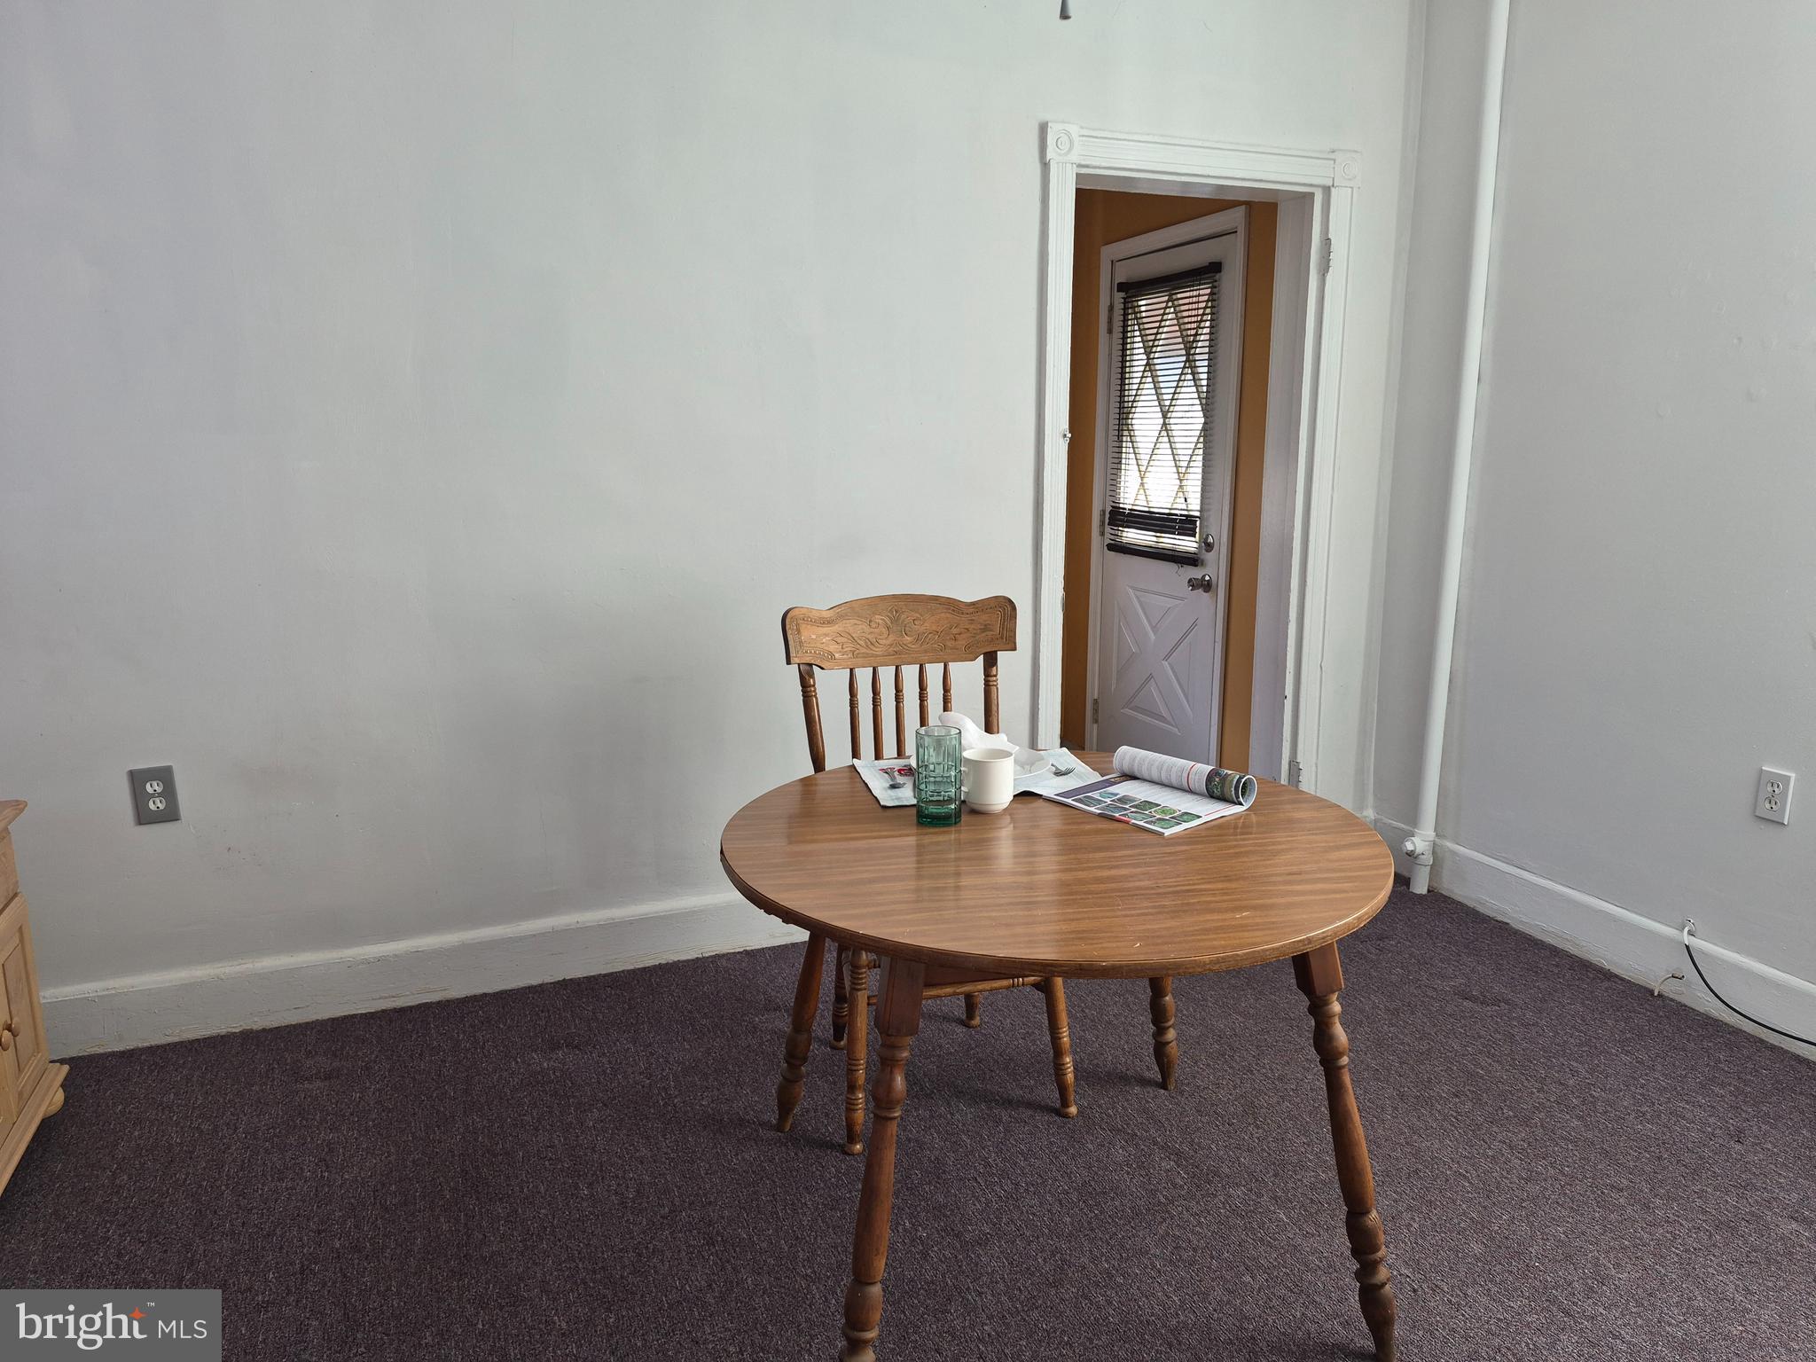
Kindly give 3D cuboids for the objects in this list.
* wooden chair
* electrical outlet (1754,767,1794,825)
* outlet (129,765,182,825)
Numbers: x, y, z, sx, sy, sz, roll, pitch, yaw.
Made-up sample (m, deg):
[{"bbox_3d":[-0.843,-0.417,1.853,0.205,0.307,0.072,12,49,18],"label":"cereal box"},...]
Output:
[{"bbox_3d":[0.053,0.355,2.507,0.535,1.030,0.510,-4,12,-16],"label":"wooden chair"},{"bbox_3d":[1.935,0.257,2.695,0.010,0.115,0.071,-5,12,-20],"label":"electrical outlet"},{"bbox_3d":[-1.672,0.254,2.679,0.081,0.124,0.011,-5,12,-20],"label":"outlet"}]

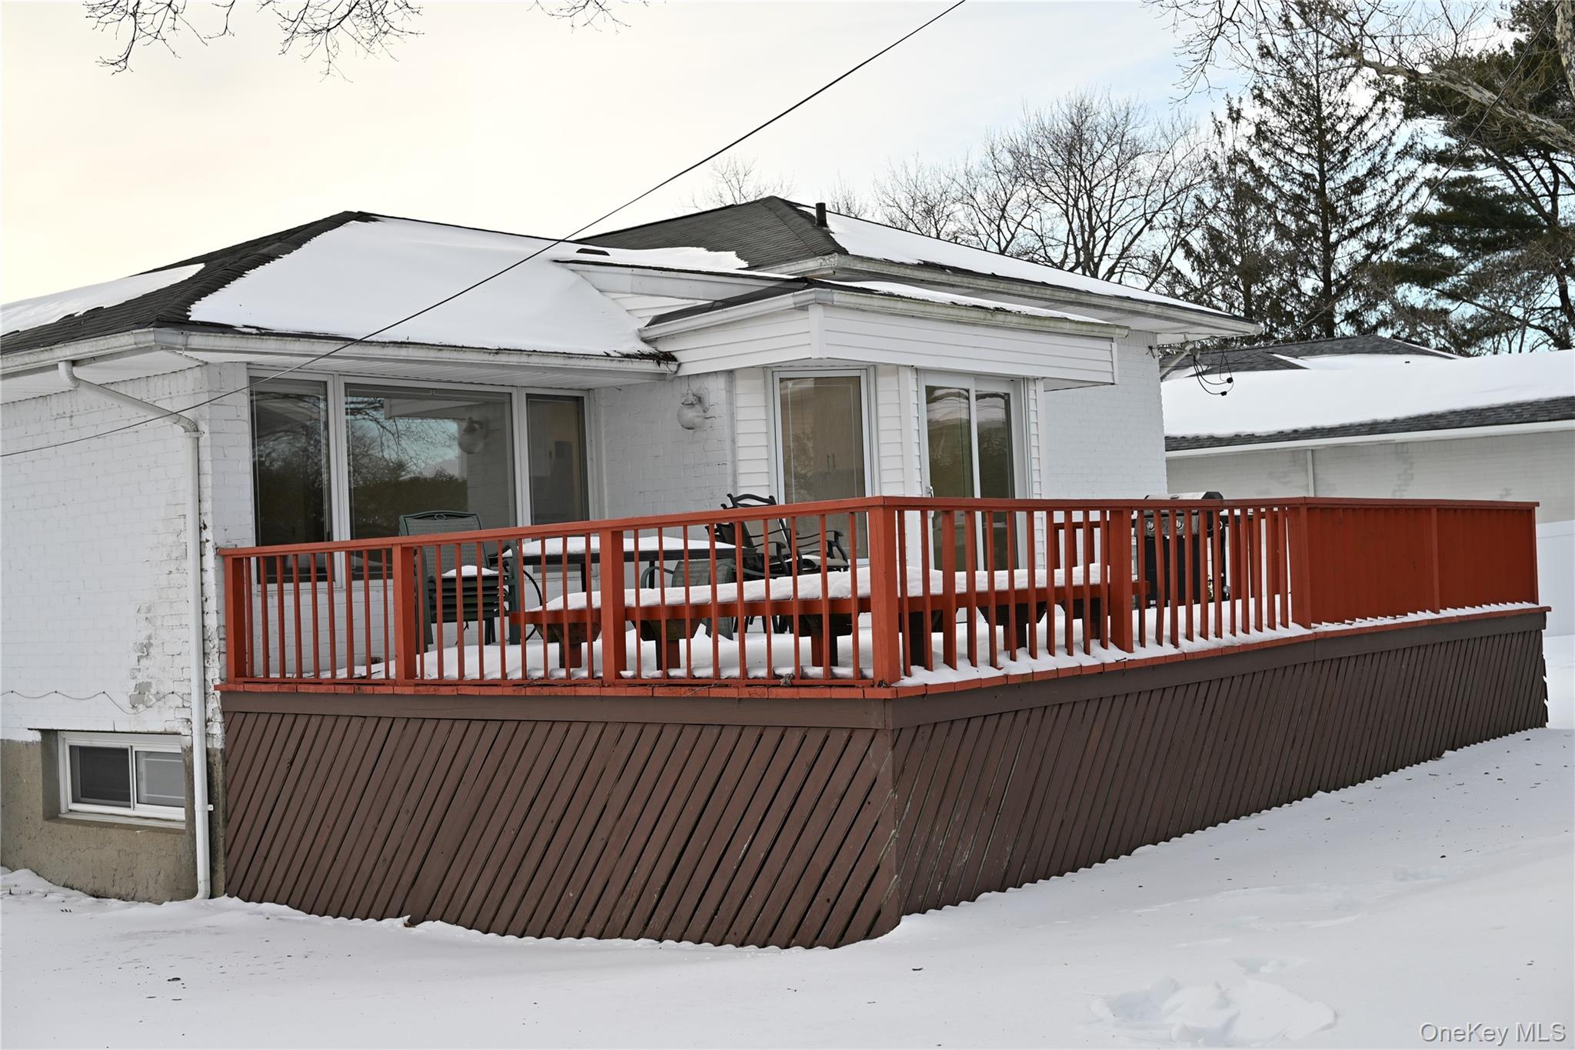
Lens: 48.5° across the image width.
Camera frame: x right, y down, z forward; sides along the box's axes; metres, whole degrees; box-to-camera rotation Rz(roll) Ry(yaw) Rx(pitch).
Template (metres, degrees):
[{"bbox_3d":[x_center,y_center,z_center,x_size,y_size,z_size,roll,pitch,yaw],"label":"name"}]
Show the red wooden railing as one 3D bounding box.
[{"bbox_3d":[1.155,0.453,13.075,5.880,0.919,8.636,-4,-2,42],"label":"red wooden railing"}]

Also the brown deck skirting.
[{"bbox_3d":[1.196,1.559,13.031,5.827,1.297,8.558,-4,-2,42],"label":"brown deck skirting"}]

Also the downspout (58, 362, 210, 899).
[{"bbox_3d":[-4.412,0.717,11.840,0.557,3.687,0.790,-4,-2,42],"label":"downspout"}]

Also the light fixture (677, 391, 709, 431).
[{"bbox_3d":[-0.718,-0.888,13.598,0.215,0.317,0.284,-4,-2,42],"label":"light fixture"}]

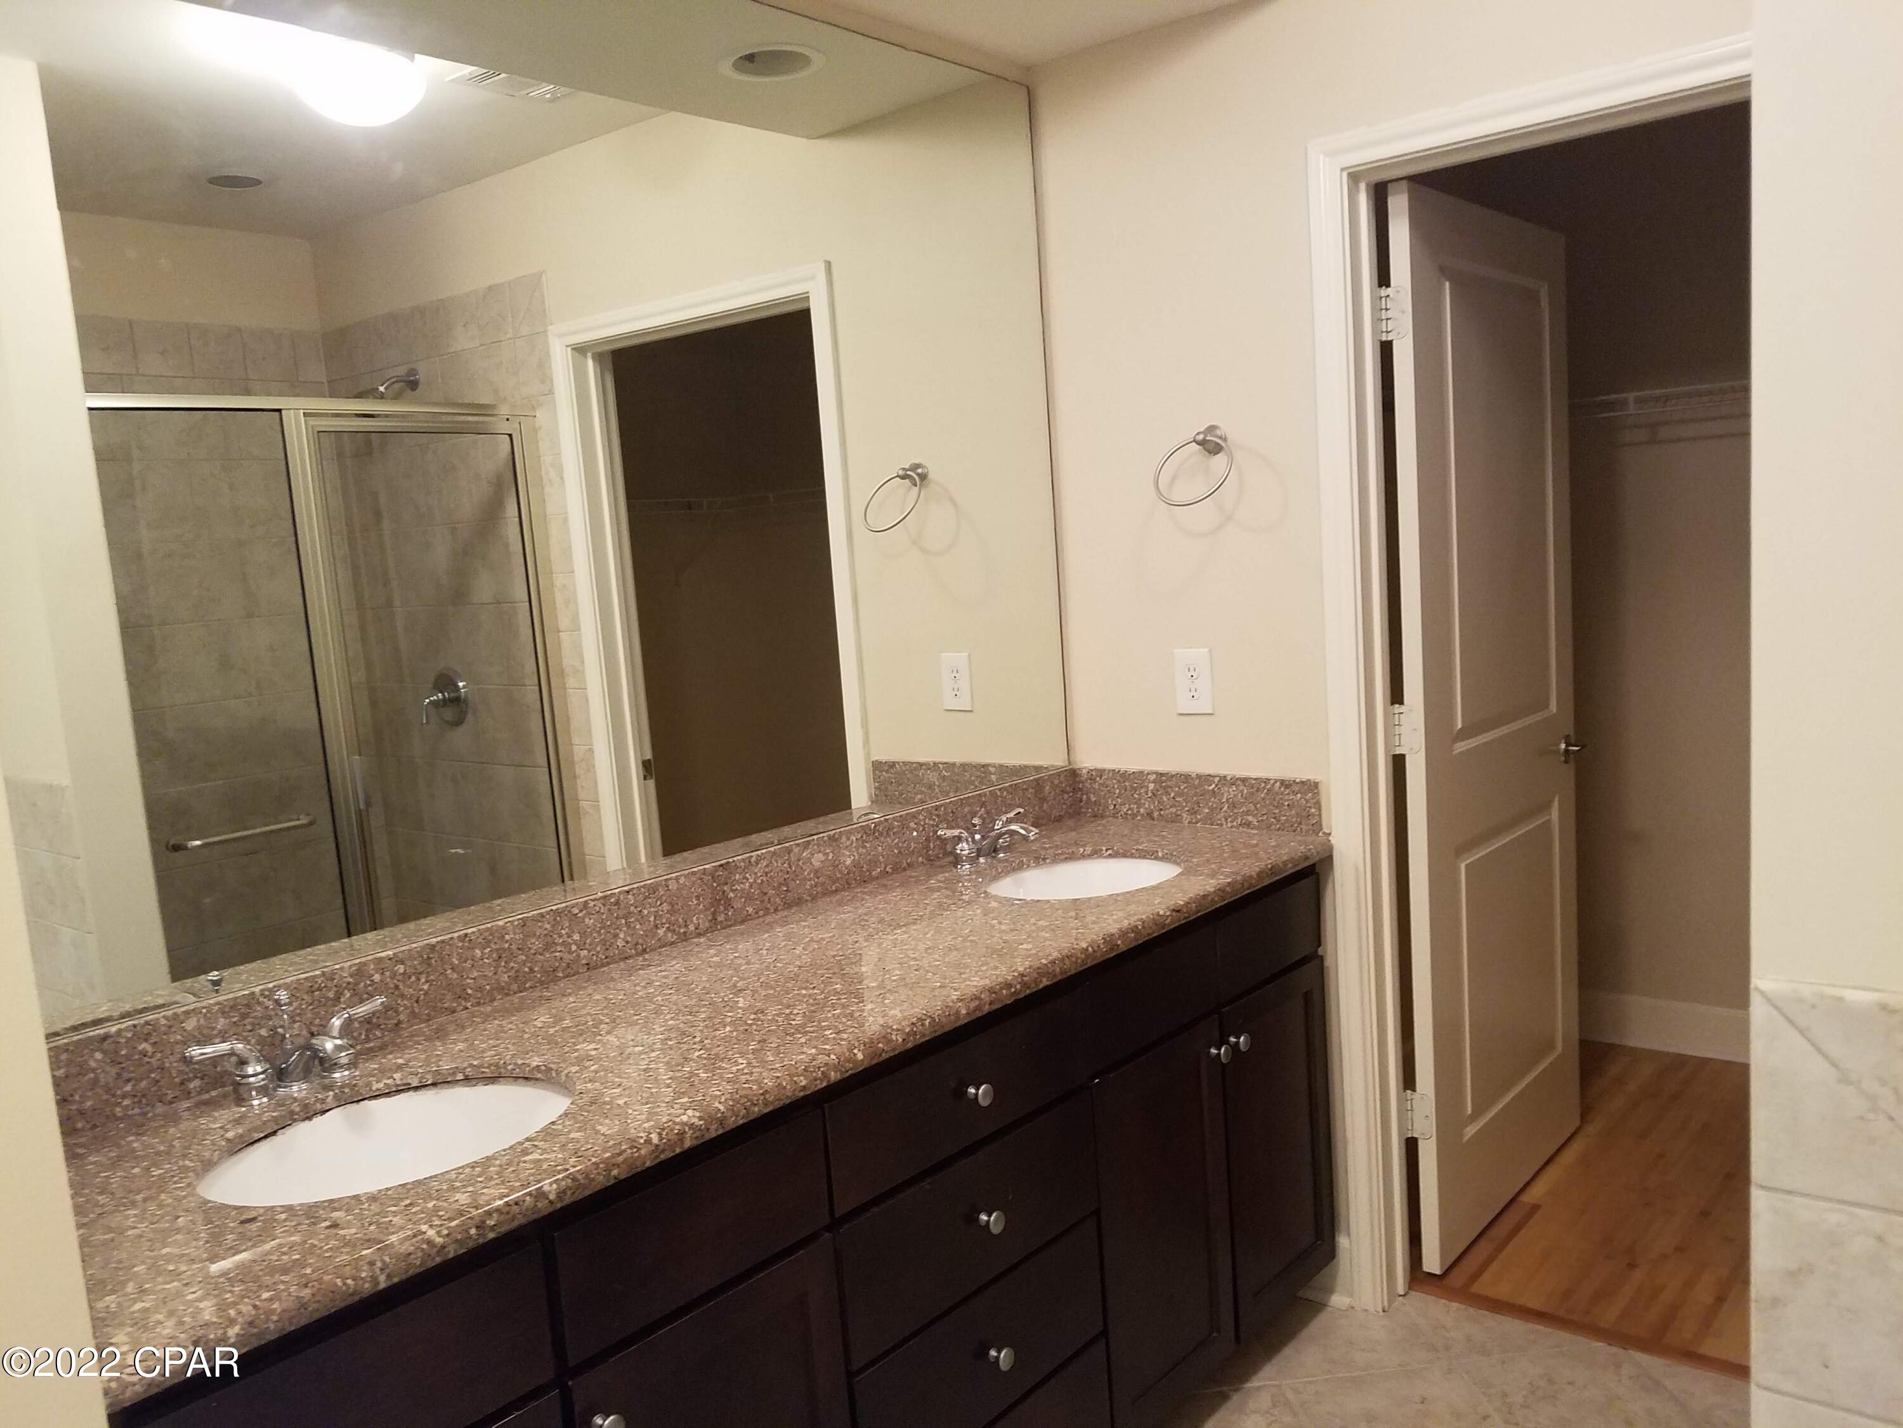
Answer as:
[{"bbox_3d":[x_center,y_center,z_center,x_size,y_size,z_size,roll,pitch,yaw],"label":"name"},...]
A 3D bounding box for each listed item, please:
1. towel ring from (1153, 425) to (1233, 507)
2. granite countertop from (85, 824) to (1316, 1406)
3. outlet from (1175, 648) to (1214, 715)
[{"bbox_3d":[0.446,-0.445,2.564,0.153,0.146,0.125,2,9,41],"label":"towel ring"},{"bbox_3d":[-0.200,0.365,1.986,0.571,0.036,2.050,2,9,41],"label":"granite countertop"},{"bbox_3d":[0.459,-0.059,2.703,0.080,0.124,0.008,2,9,41],"label":"outlet"}]

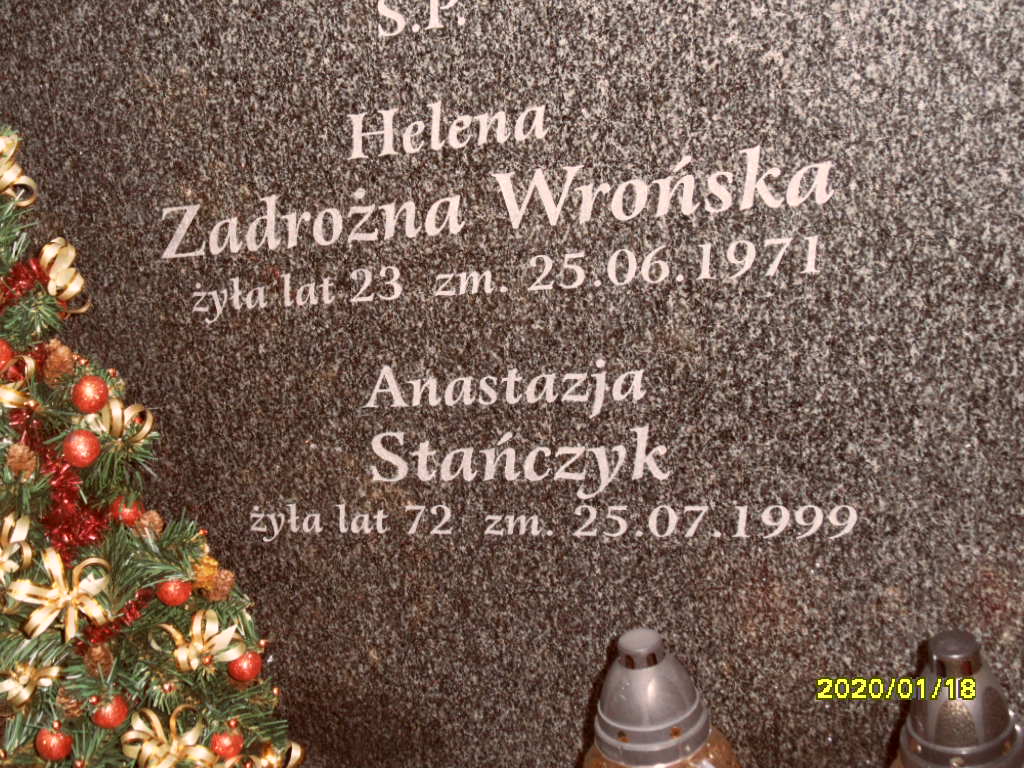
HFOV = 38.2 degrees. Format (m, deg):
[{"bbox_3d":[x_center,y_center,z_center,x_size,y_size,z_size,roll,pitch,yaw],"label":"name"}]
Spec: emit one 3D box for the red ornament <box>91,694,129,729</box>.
[{"bbox_3d":[-0.299,0.244,1.100,0.028,0.026,0.028,-19,24,-17],"label":"red ornament"}]

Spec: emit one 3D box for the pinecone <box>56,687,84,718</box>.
[{"bbox_3d":[-0.333,0.240,1.115,0.023,0.026,0.023,-19,24,-17],"label":"pinecone"}]

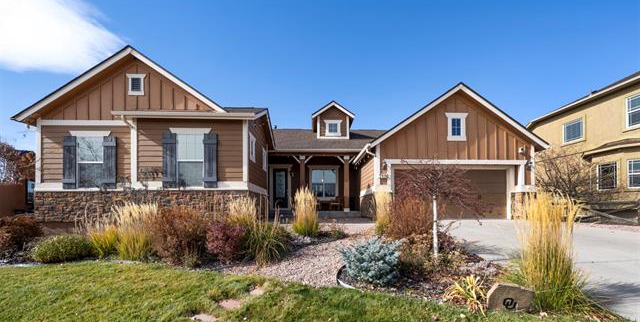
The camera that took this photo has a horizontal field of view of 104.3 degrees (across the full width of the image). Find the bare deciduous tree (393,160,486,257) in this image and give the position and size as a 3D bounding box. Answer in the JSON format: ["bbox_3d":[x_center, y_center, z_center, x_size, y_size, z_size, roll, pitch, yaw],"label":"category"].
[{"bbox_3d":[2.573,1.031,5.400,1.900,2.050,1.800,0,-4,0],"label":"bare deciduous tree"}]

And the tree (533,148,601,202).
[{"bbox_3d":[11.445,1.040,11.500,2.600,3.000,2.500,0,-4,0],"label":"tree"}]

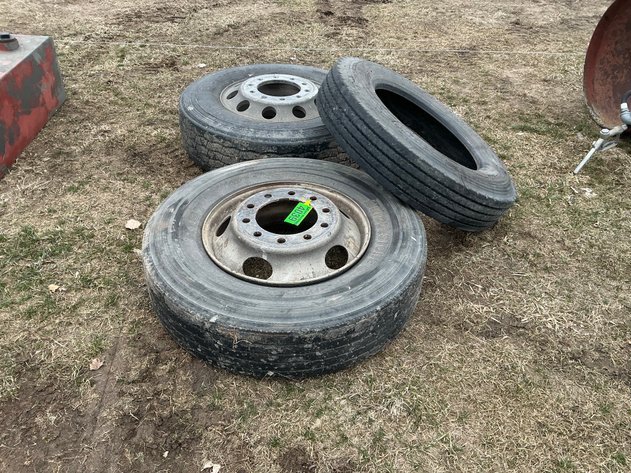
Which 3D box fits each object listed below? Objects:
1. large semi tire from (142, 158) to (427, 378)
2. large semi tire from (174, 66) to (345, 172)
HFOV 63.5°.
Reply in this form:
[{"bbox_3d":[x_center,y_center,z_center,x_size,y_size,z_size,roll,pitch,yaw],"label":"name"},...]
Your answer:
[{"bbox_3d":[-0.102,0.049,1.886,1.010,0.288,1.010,1,38,0],"label":"large semi tire"},{"bbox_3d":[-0.190,-0.609,2.657,1.005,0.288,1.005,4,38,0],"label":"large semi tire"}]

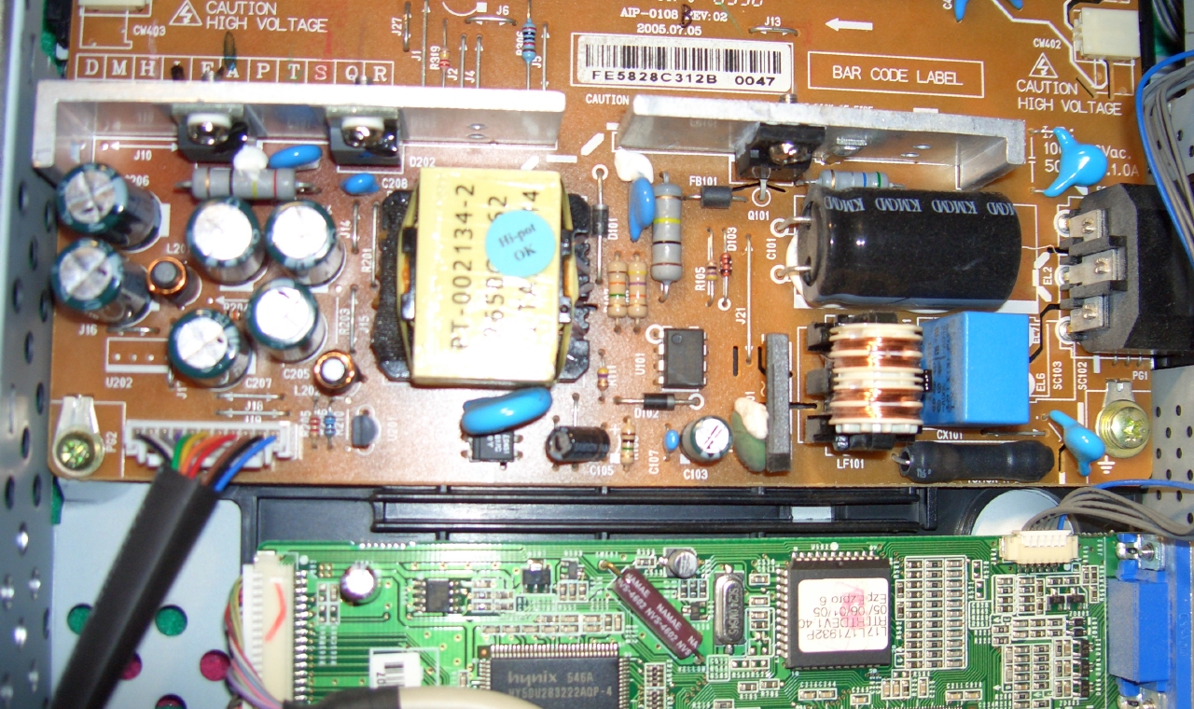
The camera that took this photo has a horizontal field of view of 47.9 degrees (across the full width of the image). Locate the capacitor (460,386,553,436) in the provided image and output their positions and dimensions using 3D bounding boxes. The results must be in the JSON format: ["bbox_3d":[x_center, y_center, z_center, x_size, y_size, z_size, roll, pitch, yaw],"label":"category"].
[{"bbox_3d":[-0.014,0.008,0.203,0.013,0.014,0.005,-17,94,-7],"label":"capacitor"}]

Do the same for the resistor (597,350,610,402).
[{"bbox_3d":[0.001,0.003,0.211,0.002,0.003,0.008,1,85,-6],"label":"resistor"}]

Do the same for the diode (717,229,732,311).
[{"bbox_3d":[0.021,-0.014,0.215,0.002,0.002,0.013,1,85,-6],"label":"diode"}]

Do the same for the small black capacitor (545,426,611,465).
[{"bbox_3d":[-0.003,0.014,0.206,0.005,0.011,0.005,-2,86,31],"label":"small black capacitor"}]

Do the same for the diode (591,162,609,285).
[{"bbox_3d":[0.000,-0.021,0.218,0.003,0.003,0.019,1,86,-6],"label":"diode"}]

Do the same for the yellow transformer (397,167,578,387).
[{"bbox_3d":[-0.016,-0.010,0.197,0.029,0.022,0.029,1,85,-6],"label":"yellow transformer"}]

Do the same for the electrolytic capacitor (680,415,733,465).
[{"bbox_3d":[0.017,0.014,0.213,0.007,0.011,0.007,1,86,-6],"label":"electrolytic capacitor"}]

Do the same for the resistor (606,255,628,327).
[{"bbox_3d":[0.003,-0.010,0.212,0.003,0.004,0.013,1,85,-6],"label":"resistor"}]

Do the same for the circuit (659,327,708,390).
[{"bbox_3d":[0.013,0.001,0.208,0.008,0.004,0.009,1,85,-6],"label":"circuit"}]

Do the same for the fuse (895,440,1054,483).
[{"bbox_3d":[0.060,0.017,0.214,0.026,0.007,0.007,1,85,-6],"label":"fuse"}]

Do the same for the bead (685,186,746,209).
[{"bbox_3d":[0.019,-0.025,0.219,0.010,0.004,0.003,1,86,-6],"label":"bead"}]

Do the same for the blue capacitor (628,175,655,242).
[{"bbox_3d":[0.007,-0.023,0.210,0.004,0.010,0.009,1,85,-9],"label":"blue capacitor"}]

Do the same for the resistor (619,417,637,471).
[{"bbox_3d":[0.005,0.014,0.207,0.002,0.003,0.008,1,85,-6],"label":"resistor"}]

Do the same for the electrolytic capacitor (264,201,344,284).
[{"bbox_3d":[-0.042,-0.016,0.196,0.010,0.018,0.010,1,85,-6],"label":"electrolytic capacitor"}]

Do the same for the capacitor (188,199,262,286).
[{"bbox_3d":[-0.053,-0.016,0.195,0.010,0.019,0.010,1,85,-9],"label":"capacitor"}]

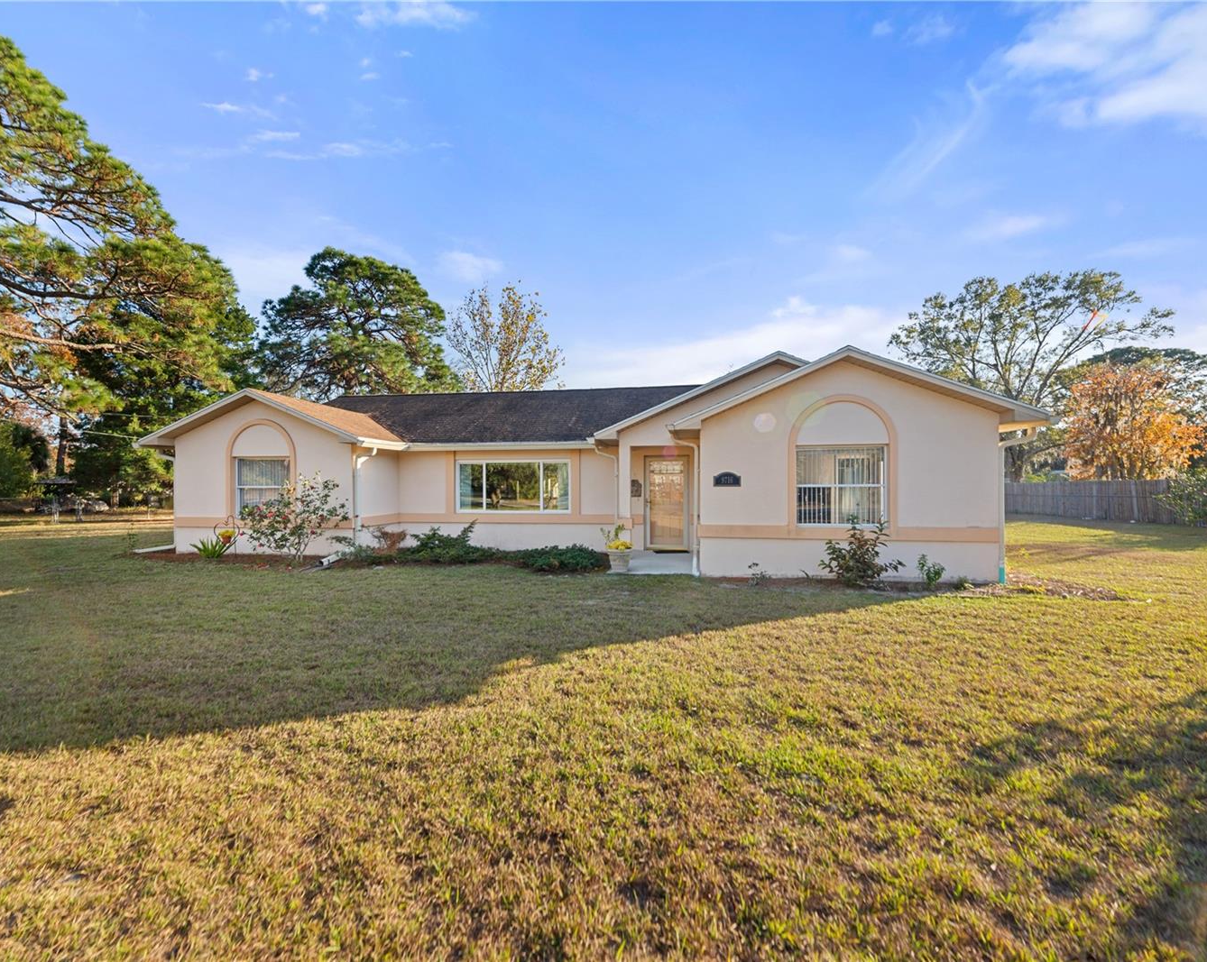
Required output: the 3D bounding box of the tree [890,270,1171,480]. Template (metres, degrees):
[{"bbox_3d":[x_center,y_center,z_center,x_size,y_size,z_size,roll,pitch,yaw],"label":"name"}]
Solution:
[{"bbox_3d":[29.659,-6.289,39.000,16.000,16.630,15.000,0,-1,10],"label":"tree"}]

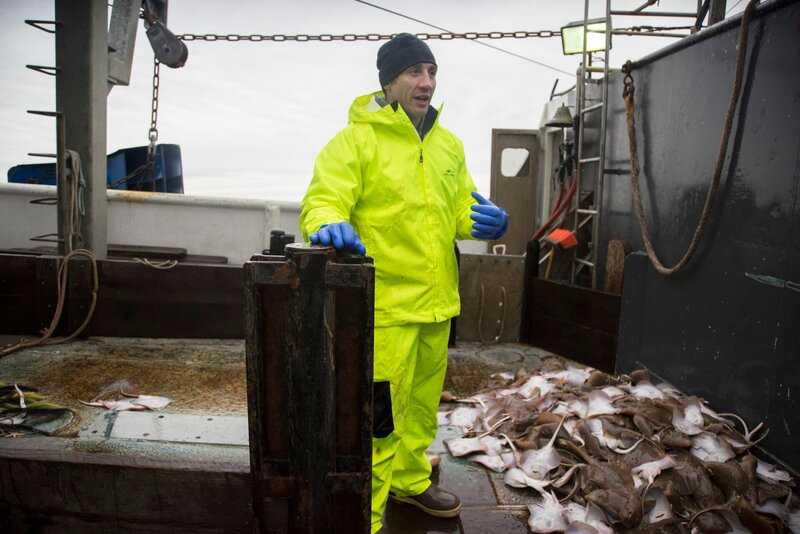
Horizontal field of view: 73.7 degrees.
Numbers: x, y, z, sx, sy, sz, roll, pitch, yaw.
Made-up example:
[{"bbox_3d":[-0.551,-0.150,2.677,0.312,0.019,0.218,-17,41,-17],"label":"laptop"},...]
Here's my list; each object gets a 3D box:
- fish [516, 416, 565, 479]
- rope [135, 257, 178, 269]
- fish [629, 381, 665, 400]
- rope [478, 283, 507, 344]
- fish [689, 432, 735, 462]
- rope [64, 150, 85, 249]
[{"bbox_3d":[0.644,0.822,2.430,0.190,0.070,0.360,6,29,30],"label":"fish"},{"bbox_3d":[-2.054,-0.038,4.500,0.370,0.100,0.110,1,8,0],"label":"rope"},{"bbox_3d":[1.409,0.703,3.050,0.200,0.060,0.230,3,17,6],"label":"fish"},{"bbox_3d":[0.780,0.392,4.500,0.235,0.530,0.050,1,8,0],"label":"rope"},{"bbox_3d":[1.406,0.803,2.400,0.190,0.065,0.210,3,19,6],"label":"fish"},{"bbox_3d":[-2.745,-0.552,4.500,0.150,0.850,0.090,1,8,0],"label":"rope"}]

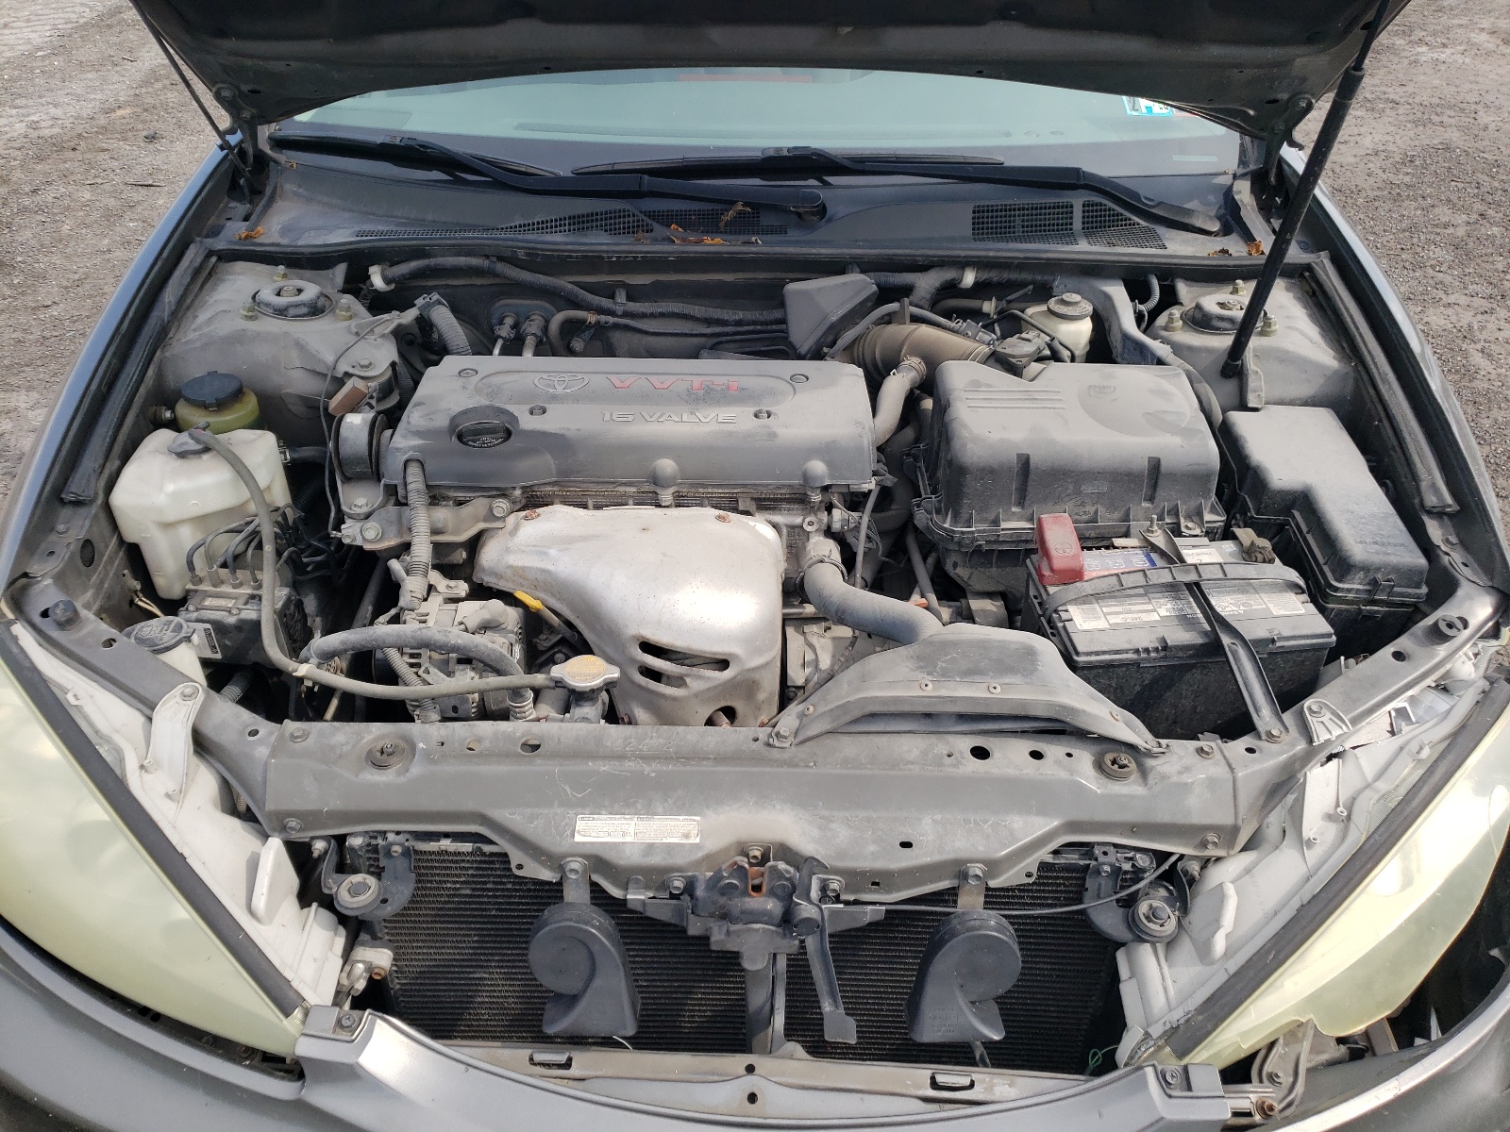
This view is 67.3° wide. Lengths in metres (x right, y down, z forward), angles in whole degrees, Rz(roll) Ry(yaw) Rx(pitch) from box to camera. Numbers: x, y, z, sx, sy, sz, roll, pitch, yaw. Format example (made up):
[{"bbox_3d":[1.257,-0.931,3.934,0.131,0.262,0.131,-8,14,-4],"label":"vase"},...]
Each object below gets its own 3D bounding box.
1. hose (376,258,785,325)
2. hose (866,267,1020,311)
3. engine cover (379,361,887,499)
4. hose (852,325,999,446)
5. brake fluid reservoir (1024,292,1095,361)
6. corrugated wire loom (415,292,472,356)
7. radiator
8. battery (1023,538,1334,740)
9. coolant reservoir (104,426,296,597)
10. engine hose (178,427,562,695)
[{"bbox_3d":[-0.223,-0.357,1.461,0.530,0.090,0.060,0,34,0],"label":"hose"},{"bbox_3d":[0.251,-0.373,1.521,0.205,0.060,0.050,0,33,0],"label":"hose"},{"bbox_3d":[-0.129,-0.166,1.276,0.505,0.080,0.215,0,33,0],"label":"engine cover"},{"bbox_3d":[0.190,-0.219,1.311,0.175,0.115,0.120,0,34,0],"label":"hose"},{"bbox_3d":[0.392,-0.301,1.460,0.075,0.100,0.095,0,33,0],"label":"brake fluid reservoir"},{"bbox_3d":[-0.381,-0.294,1.396,0.058,0.075,0.055,0,33,0],"label":"corrugated wire loom"},{"bbox_3d":[-0.008,0.389,1.149,0.715,0.380,0.050,0,34,0],"label":"radiator"},{"bbox_3d":[0.439,0.117,1.238,0.262,0.225,0.172,-3,34,-2],"label":"battery"},{"bbox_3d":[-0.594,-0.065,1.232,0.168,0.155,0.130,0,34,0],"label":"coolant reservoir"},{"bbox_3d":[-0.392,-0.009,1.141,0.420,0.150,0.290,0,33,0],"label":"engine hose"}]

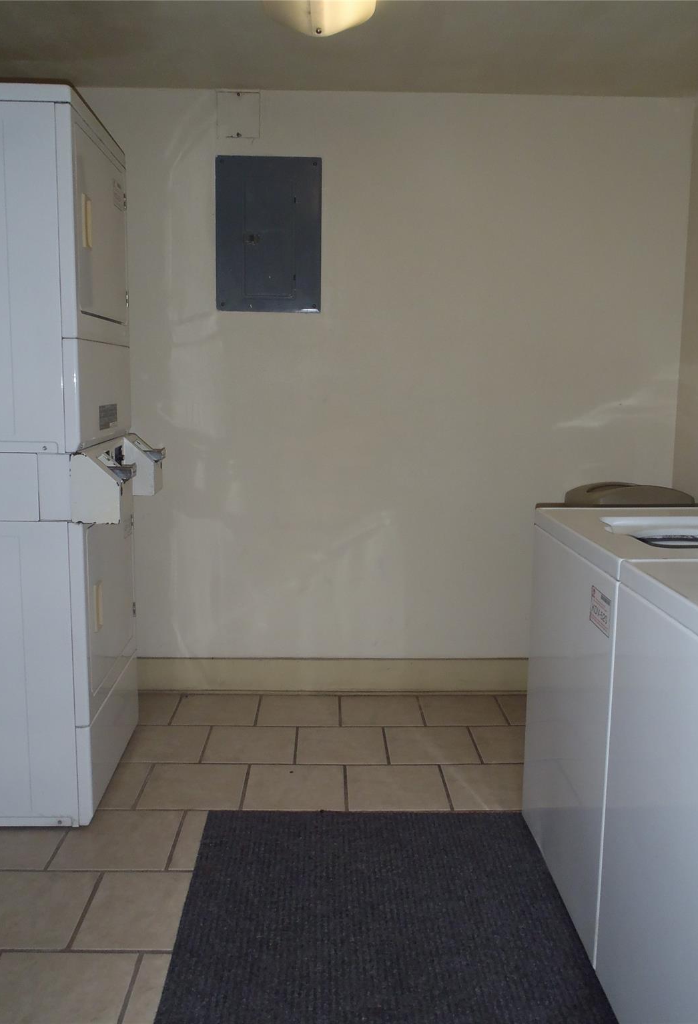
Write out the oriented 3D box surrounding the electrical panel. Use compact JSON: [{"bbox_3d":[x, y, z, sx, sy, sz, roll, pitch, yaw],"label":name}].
[{"bbox_3d":[-0.300,-1.041,3.105,0.392,0.563,0.030,1,8,-2],"label":"electrical panel"}]

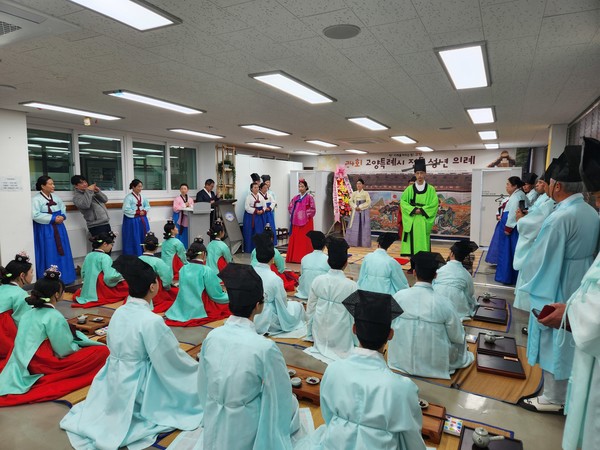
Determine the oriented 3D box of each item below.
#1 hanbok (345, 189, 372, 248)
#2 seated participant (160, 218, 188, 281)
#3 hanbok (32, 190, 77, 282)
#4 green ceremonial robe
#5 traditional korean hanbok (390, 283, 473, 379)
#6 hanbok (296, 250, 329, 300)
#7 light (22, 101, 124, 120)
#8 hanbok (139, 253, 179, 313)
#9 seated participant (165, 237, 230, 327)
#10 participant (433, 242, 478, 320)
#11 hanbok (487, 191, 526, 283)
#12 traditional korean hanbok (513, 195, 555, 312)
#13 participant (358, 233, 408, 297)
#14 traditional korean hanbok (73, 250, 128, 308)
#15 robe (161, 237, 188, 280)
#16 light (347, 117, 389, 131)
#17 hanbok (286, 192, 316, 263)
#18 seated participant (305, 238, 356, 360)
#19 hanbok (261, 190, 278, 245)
[{"bbox_3d":[1.370,-0.152,9.234,0.640,1.380,0.520,1,6,15],"label":"hanbok"},{"bbox_3d":[-2.001,0.363,6.402,0.600,0.930,0.720,5,7,36],"label":"seated participant"},{"bbox_3d":[-3.677,0.185,5.992,0.520,1.339,0.550,3,6,26],"label":"hanbok"},{"bbox_3d":[2.065,-0.087,6.866,0.650,1.289,0.430,3,6,22],"label":"green ceremonial robe"},{"bbox_3d":[1.080,0.789,3.300,0.640,0.640,0.620,2,6,24],"label":"traditional korean hanbok"},{"bbox_3d":[0.229,0.612,5.596,0.600,0.650,0.700,3,7,25],"label":"hanbok"},{"bbox_3d":[-3.077,-1.561,5.477,0.320,0.040,1.280,3,6,27],"label":"light"},{"bbox_3d":[-1.770,0.650,4.810,0.640,0.630,0.680,1,6,15],"label":"hanbok"},{"bbox_3d":[-1.081,0.595,4.437,0.670,0.876,0.770,3,6,27],"label":"seated participant"},{"bbox_3d":[1.868,0.601,4.753,0.580,0.866,0.680,3,6,27],"label":"participant"},{"bbox_3d":[3.315,0.161,6.317,0.580,1.470,0.540,3,6,27],"label":"hanbok"},{"bbox_3d":[2.440,0.267,4.027,0.560,1.180,0.520,-4,7,-38],"label":"traditional korean hanbok"},{"bbox_3d":[1.000,0.526,4.990,0.640,0.840,0.620,2,6,23],"label":"participant"},{"bbox_3d":[-2.533,0.617,5.165,0.720,0.670,0.820,5,7,34],"label":"traditional korean hanbok"},{"bbox_3d":[-1.860,0.526,6.050,0.580,0.640,0.620,3,6,32],"label":"robe"},{"bbox_3d":[1.107,-1.595,6.289,0.320,0.040,1.280,3,6,27],"label":"light"},{"bbox_3d":[0.030,0.046,7.773,0.540,1.349,0.500,3,6,27],"label":"hanbok"},{"bbox_3d":[0.330,0.596,3.634,0.570,0.960,0.660,2,6,21],"label":"seated participant"},{"bbox_3d":[-0.809,-0.168,9.783,0.560,1.349,0.520,-4,7,-38],"label":"hanbok"}]

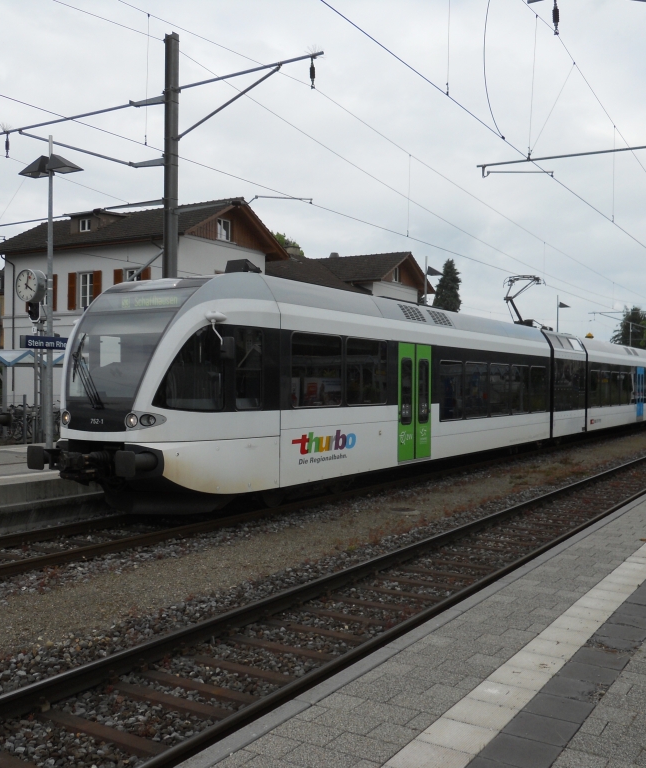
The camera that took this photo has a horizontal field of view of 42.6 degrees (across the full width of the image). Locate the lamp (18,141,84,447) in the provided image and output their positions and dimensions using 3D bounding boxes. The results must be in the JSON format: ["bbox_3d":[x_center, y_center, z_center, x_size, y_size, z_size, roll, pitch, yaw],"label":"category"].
[{"bbox_3d":[-5.745,-1.829,17.486,1.500,6.770,0.470,0,0,31],"label":"lamp"}]

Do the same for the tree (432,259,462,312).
[{"bbox_3d":[9.883,-3.946,65.983,3.600,11.870,3.600,0,0,31],"label":"tree"}]

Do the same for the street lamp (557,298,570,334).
[{"bbox_3d":[14.387,-1.784,49.545,0.850,7.000,0.470,0,0,31],"label":"street lamp"}]

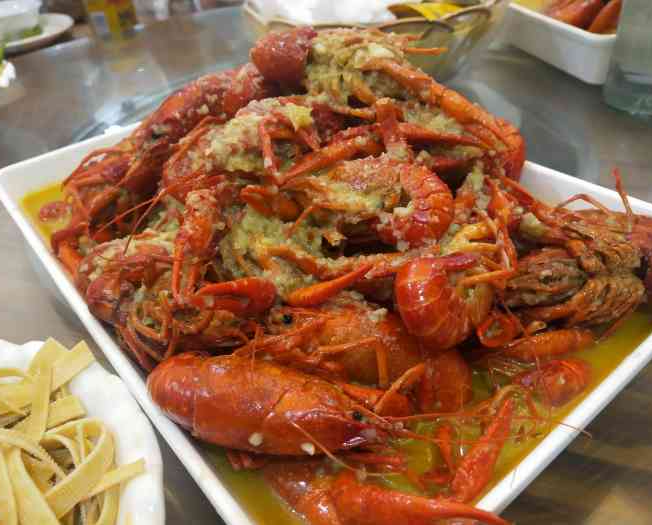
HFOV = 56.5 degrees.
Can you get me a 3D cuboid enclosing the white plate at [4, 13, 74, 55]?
[{"bbox_3d":[-0.455,-0.297,0.823,0.230,0.024,0.230,-4,34,3],"label":"white plate"}]

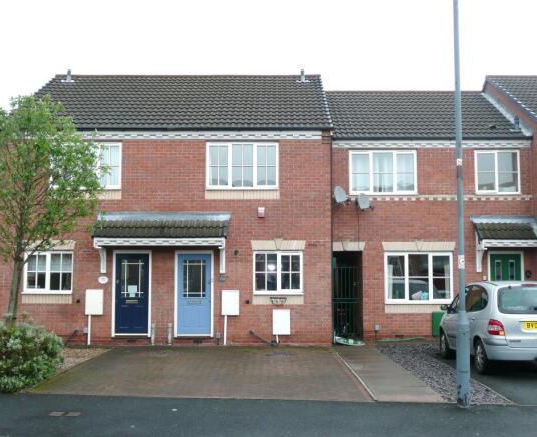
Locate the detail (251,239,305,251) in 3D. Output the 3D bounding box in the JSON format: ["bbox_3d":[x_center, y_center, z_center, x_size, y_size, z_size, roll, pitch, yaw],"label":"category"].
[{"bbox_3d":[0.237,0.632,17.225,1.280,0.264,0.100,0,-5,0],"label":"detail"}]

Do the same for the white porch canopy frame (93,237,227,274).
[{"bbox_3d":[-2.491,0.872,16.900,3.035,0.819,0.570,0,-5,0],"label":"white porch canopy frame"}]

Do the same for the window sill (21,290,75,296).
[{"bbox_3d":[-5.230,1.772,17.112,1.230,0.090,0.140,0,-5,0],"label":"window sill"}]

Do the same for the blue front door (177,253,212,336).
[{"bbox_3d":[-1.755,1.802,17.169,0.810,1.980,0.080,0,-5,0],"label":"blue front door"}]

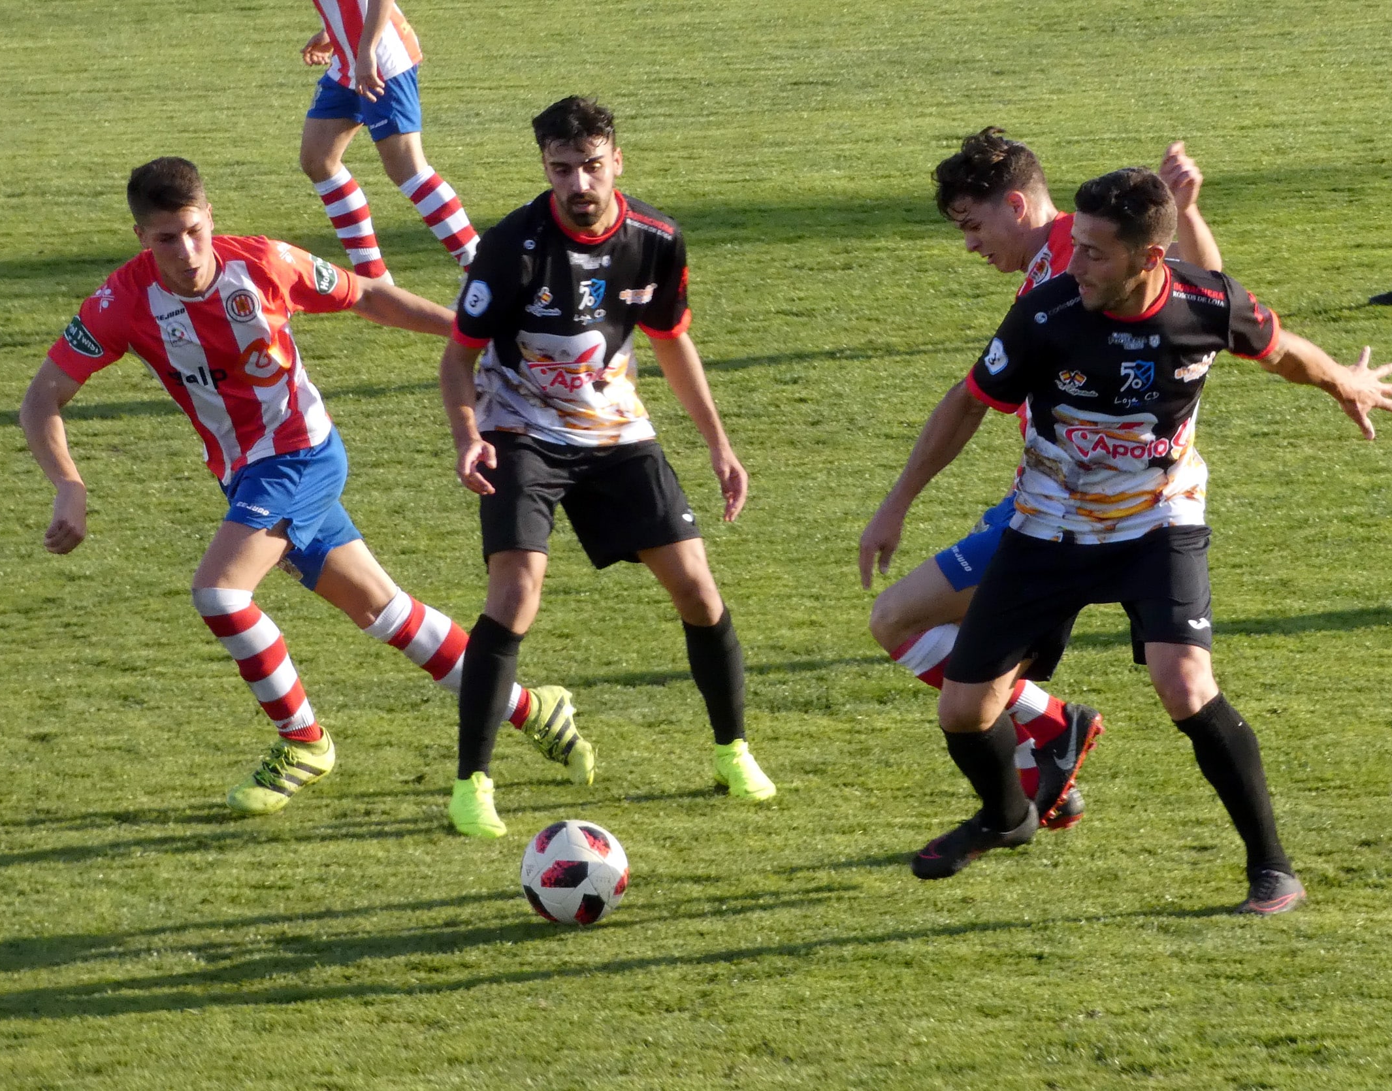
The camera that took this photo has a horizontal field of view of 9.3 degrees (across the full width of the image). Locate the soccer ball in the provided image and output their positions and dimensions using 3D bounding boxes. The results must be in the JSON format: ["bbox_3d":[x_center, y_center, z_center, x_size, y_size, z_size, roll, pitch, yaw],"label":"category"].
[{"bbox_3d":[-0.249,0.674,17.680,0.220,0.220,0.220,0,9,0],"label":"soccer ball"}]

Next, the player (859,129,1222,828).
[{"bbox_3d":[0.751,-0.139,18.501,0.780,1.540,0.620,-4,10,-22],"label":"player"}]

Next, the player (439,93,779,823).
[{"bbox_3d":[-0.196,-0.204,18.713,0.730,1.600,0.600,-2,10,-12],"label":"player"}]

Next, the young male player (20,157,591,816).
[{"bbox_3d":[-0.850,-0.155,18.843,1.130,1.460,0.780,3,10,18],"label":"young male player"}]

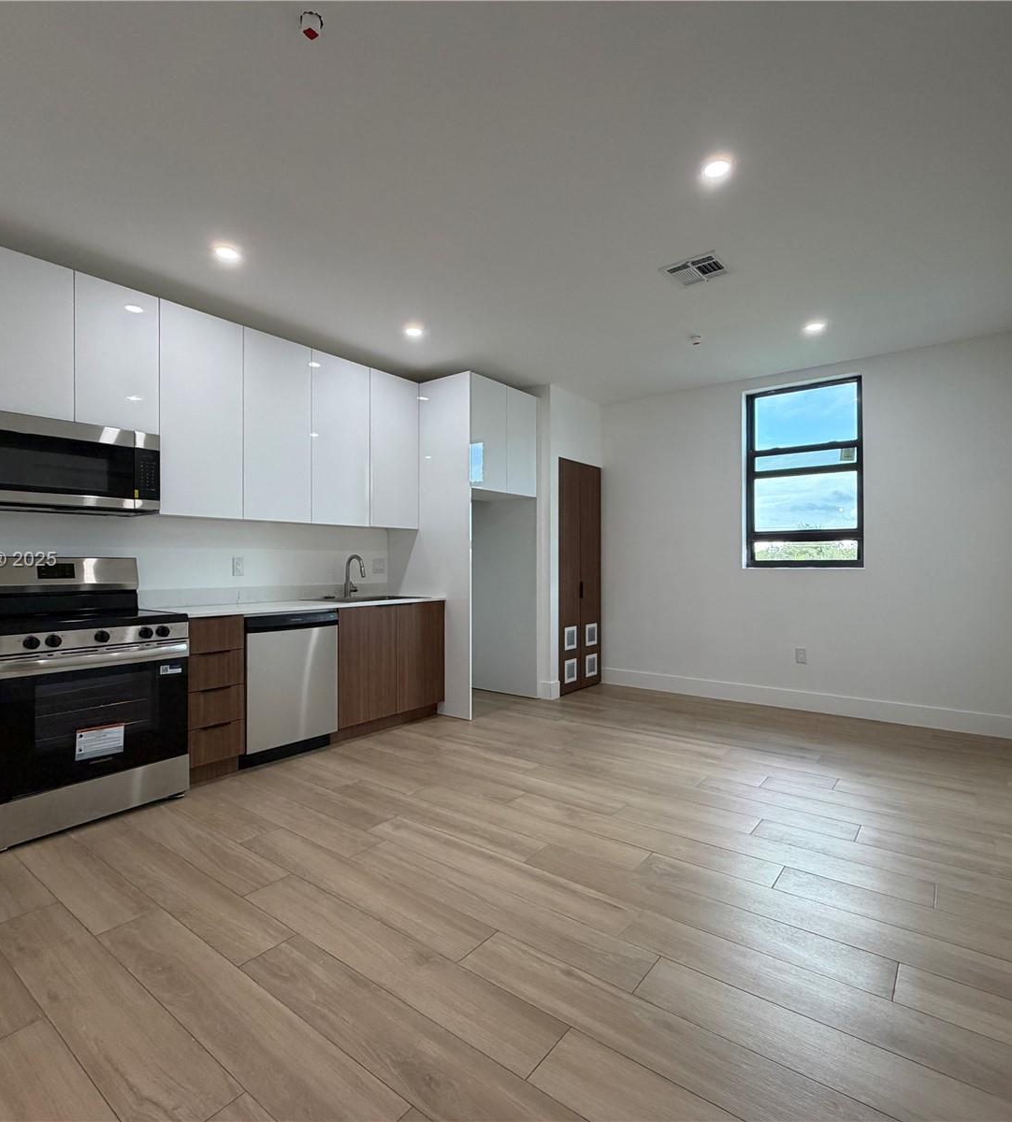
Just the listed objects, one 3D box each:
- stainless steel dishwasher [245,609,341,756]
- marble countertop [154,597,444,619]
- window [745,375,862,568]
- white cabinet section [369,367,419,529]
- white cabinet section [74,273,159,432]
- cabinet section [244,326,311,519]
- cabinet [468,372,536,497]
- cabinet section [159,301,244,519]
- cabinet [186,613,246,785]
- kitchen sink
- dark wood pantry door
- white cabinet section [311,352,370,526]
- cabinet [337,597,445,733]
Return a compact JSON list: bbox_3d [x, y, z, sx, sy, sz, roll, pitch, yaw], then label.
[{"bbox_3d":[-1.459,0.713,3.704,0.604,0.816,0.609,0,0,37],"label":"stainless steel dishwasher"},{"bbox_3d":[-1.274,0.286,3.989,0.645,0.022,1.884,0,0,37],"label":"marble countertop"},{"bbox_3d":[2.374,-0.660,4.835,0.851,1.441,0.087,0,0,37],"label":"window"},{"bbox_3d":[-0.952,-0.805,4.575,0.347,1.127,0.477,0,0,37],"label":"white cabinet section"},{"bbox_3d":[-2.062,-1.011,3.118,0.347,0.714,0.380,0,0,37],"label":"white cabinet section"},{"bbox_3d":[-1.527,-0.804,3.821,0.347,1.127,0.465,0,0,37],"label":"cabinet section"},{"bbox_3d":[-0.281,-0.957,4.961,0.697,0.832,0.839,0,0,37],"label":"cabinet"},{"bbox_3d":[-1.807,-0.804,3.453,0.347,1.127,0.462,0,0,37],"label":"cabinet section"},{"bbox_3d":[-1.762,0.727,3.357,0.628,0.860,0.312,0,0,37],"label":"cabinet"},{"bbox_3d":[-0.983,0.371,4.330,0.425,0.198,0.720,0,0,37],"label":"kitchen sink"},{"bbox_3d":[0.670,0.142,5.497,0.041,2.043,0.750,0,0,37],"label":"dark wood pantry door"},{"bbox_3d":[-1.241,-0.804,4.196,0.347,1.127,0.477,0,0,37],"label":"white cabinet section"},{"bbox_3d":[-0.999,0.712,4.355,0.628,0.827,0.970,0,0,37],"label":"cabinet"}]

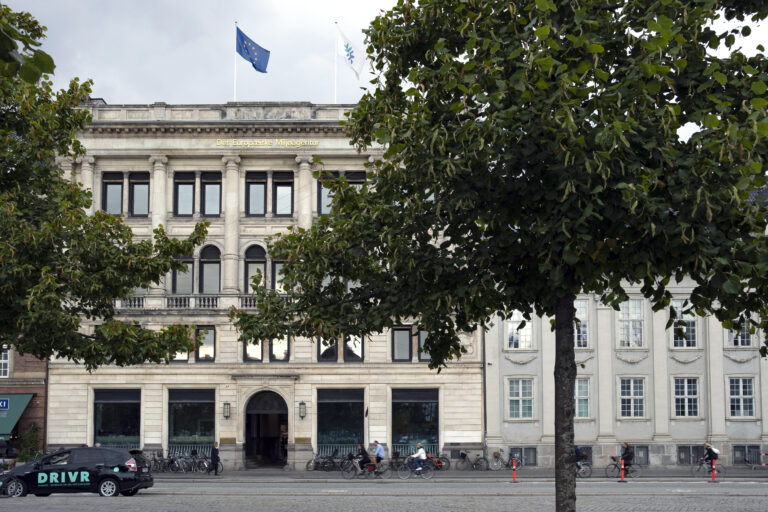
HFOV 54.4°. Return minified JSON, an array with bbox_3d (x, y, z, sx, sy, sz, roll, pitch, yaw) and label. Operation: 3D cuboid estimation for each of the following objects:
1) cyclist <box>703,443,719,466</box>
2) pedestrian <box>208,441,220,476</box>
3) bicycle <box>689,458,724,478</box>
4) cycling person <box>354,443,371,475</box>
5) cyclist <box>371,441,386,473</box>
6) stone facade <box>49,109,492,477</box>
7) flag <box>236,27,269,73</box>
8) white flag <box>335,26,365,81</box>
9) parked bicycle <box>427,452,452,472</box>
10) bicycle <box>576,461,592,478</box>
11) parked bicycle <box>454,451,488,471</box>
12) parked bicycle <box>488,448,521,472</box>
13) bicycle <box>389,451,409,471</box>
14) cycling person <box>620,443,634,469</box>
[{"bbox_3d":[16.462,10.150,37.700,0.880,1.420,0.500,0,-3,0],"label":"cyclist"},{"bbox_3d":[-8.968,10.740,39.500,0.550,1.750,0.520,-2,-11,11],"label":"pedestrian"},{"bbox_3d":[16.386,10.715,37.700,1.750,1.050,0.580,0,-3,0],"label":"bicycle"},{"bbox_3d":[-1.088,10.403,38.300,0.820,1.560,0.500,0,-10,0],"label":"cycling person"},{"bbox_3d":[-0.288,10.160,37.700,0.820,1.630,0.500,0,-3,0],"label":"cyclist"},{"bbox_3d":[-6.747,1.936,50.243,25.000,21.500,14.000,0,-3,0],"label":"stone facade"},{"bbox_3d":[-8.014,-12.585,45.500,1.950,2.800,0.550,0,-3,0],"label":"flag"},{"bbox_3d":[-2.011,-12.463,45.500,1.750,3.250,0.600,0,-3,0],"label":"white flag"},{"bbox_3d":[2.925,11.340,41.200,1.650,1.050,0.580,-3,-11,16],"label":"parked bicycle"},{"bbox_3d":[9.645,10.715,37.700,1.760,1.050,0.580,0,-3,0],"label":"bicycle"},{"bbox_3d":[4.884,11.285,41.200,1.780,1.100,0.580,0,-10,0],"label":"parked bicycle"},{"bbox_3d":[6.677,11.257,41.200,1.760,1.120,0.580,0,-10,0],"label":"parked bicycle"},{"bbox_3d":[0.851,11.230,41.000,1.600,1.080,0.580,-2,-11,11],"label":"bicycle"},{"bbox_3d":[12.491,10.327,38.300,0.750,1.450,0.500,-1,-11,3],"label":"cycling person"}]

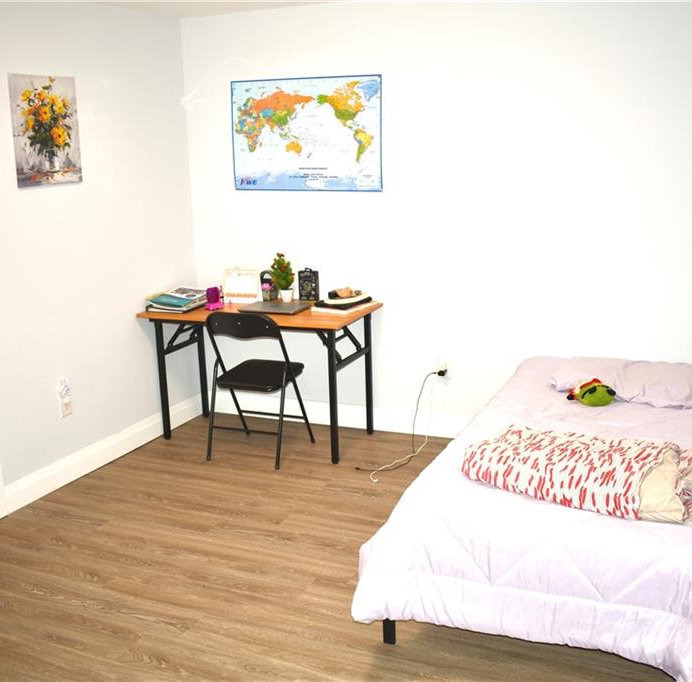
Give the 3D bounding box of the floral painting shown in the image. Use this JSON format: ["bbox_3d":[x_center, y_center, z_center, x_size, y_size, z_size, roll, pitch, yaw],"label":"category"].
[{"bbox_3d":[-1.384,-0.981,3.587,0.025,0.502,0.408,4,13,23],"label":"floral painting"}]

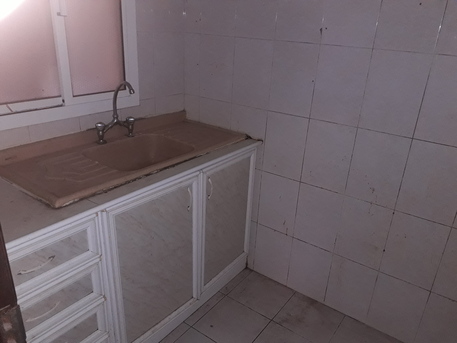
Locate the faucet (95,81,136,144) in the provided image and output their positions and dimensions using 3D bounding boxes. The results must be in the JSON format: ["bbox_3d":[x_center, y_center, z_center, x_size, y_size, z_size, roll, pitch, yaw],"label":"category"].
[{"bbox_3d":[-0.524,-0.295,1.774,0.180,0.315,0.235,18,27,31],"label":"faucet"}]

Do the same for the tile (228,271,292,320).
[{"bbox_3d":[0.203,0.757,2.196,0.320,0.010,0.298,18,27,31],"label":"tile"}]

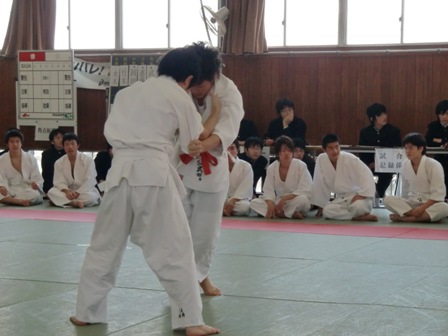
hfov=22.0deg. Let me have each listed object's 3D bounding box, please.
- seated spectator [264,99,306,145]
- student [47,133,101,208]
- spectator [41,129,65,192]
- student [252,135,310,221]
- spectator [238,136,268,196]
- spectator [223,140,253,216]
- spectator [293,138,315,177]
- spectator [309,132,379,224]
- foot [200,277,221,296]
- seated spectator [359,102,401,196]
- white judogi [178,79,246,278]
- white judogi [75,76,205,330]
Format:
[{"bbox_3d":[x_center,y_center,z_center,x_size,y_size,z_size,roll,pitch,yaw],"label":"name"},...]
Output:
[{"bbox_3d":[0.784,-0.226,14.768,0.550,1.320,0.800,1,3,14],"label":"seated spectator"},{"bbox_3d":[-1.712,0.015,13.130,0.620,0.840,0.620,0,3,-7],"label":"student"},{"bbox_3d":[-2.112,-0.052,14.678,0.480,0.900,0.620,0,3,0],"label":"spectator"},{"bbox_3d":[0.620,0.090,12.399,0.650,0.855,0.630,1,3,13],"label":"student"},{"bbox_3d":[0.309,0.034,13.450,0.560,0.800,0.580,1,3,7],"label":"spectator"},{"bbox_3d":[0.071,0.099,12.631,0.550,0.810,0.640,1,3,14],"label":"spectator"},{"bbox_3d":[0.888,0.054,13.200,0.540,0.790,0.580,1,3,10],"label":"spectator"},{"bbox_3d":[1.226,0.088,11.720,0.680,0.860,0.620,1,3,12],"label":"spectator"},{"bbox_3d":[-0.084,0.686,6.770,0.100,0.100,0.230,-1,3,-20],"label":"foot"},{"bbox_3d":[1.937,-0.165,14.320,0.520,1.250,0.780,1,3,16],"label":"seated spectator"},{"bbox_3d":[-0.104,0.071,6.850,0.500,1.260,0.600,1,3,13],"label":"white judogi"},{"bbox_3d":[-0.410,0.151,5.730,0.610,1.210,0.520,2,3,36],"label":"white judogi"}]

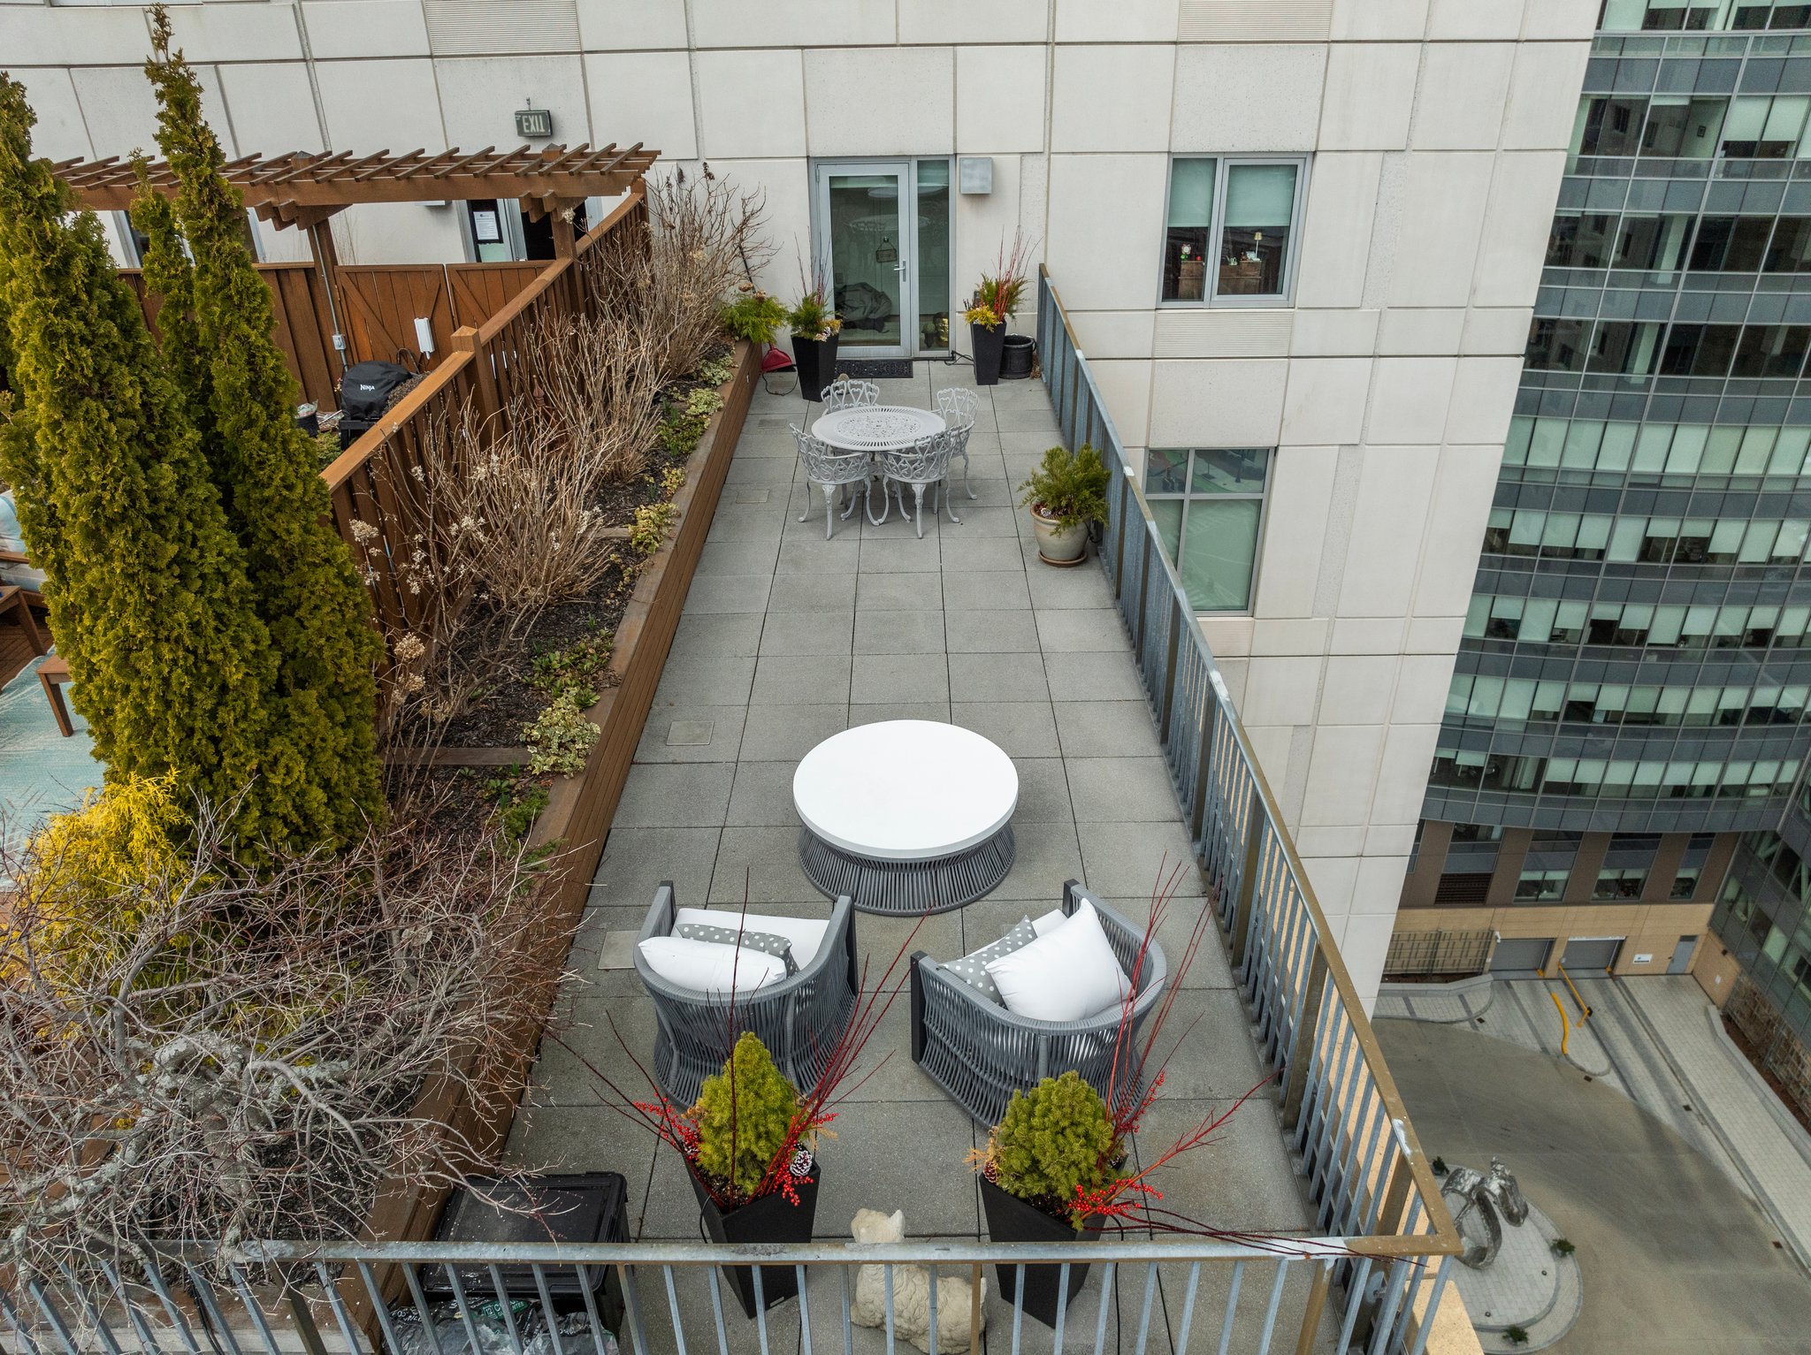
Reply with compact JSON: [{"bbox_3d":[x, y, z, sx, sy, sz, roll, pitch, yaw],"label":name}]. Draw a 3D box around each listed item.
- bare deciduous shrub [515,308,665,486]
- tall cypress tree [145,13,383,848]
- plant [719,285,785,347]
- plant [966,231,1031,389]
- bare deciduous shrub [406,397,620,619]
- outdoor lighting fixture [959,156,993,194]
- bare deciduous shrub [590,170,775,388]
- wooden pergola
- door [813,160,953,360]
[{"bbox_3d":[-2.271,-2.123,9.416,0.970,1.280,0.980,-1,30,1],"label":"bare deciduous shrub"},{"bbox_3d":[-2.646,-0.733,5.022,0.760,3.300,0.760,-1,30,1],"label":"tall cypress tree"},{"bbox_3d":[-1.548,-3.747,12.902,0.660,0.600,0.620,-1,30,1],"label":"plant"},{"bbox_3d":[0.951,-3.813,12.868,0.620,1.540,0.550,-1,30,1],"label":"plant"},{"bbox_3d":[-2.267,-1.010,7.587,1.020,1.200,1.000,-1,30,1],"label":"bare deciduous shrub"},{"bbox_3d":[0.735,-5.177,12.981,0.320,0.340,0.180,-1,30,1],"label":"outdoor lighting fixture"},{"bbox_3d":[-2.060,-3.816,11.822,1.550,1.850,1.500,-1,30,1],"label":"bare deciduous shrub"},{"bbox_3d":[-4.712,-3.403,10.821,4.900,2.080,1.680,-1,30,1],"label":"wooden pergola"},{"bbox_3d":[-0.211,-4.472,13.501,1.480,2.100,0.120,-1,30,1],"label":"door"}]

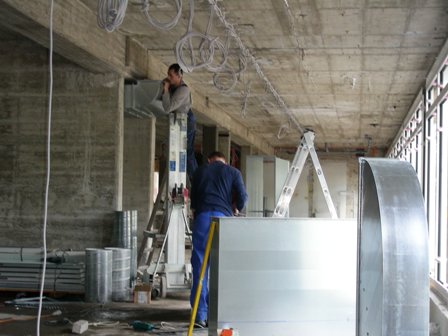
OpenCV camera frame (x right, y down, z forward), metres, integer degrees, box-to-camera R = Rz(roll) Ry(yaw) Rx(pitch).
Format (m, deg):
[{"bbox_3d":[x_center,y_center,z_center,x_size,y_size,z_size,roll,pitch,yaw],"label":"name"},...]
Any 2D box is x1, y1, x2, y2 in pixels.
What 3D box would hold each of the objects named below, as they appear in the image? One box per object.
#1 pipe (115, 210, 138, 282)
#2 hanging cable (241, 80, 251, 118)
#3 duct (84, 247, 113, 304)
[{"bbox_3d":[-1.313,1.100,12.200,0.320,1.050,0.320,0,-2,0],"label":"pipe"},{"bbox_3d":[0.306,-0.975,12.900,0.130,0.540,0.110,0,-2,0],"label":"hanging cable"},{"bbox_3d":[-1.482,1.273,10.700,0.310,0.605,0.310,0,-2,0],"label":"duct"}]

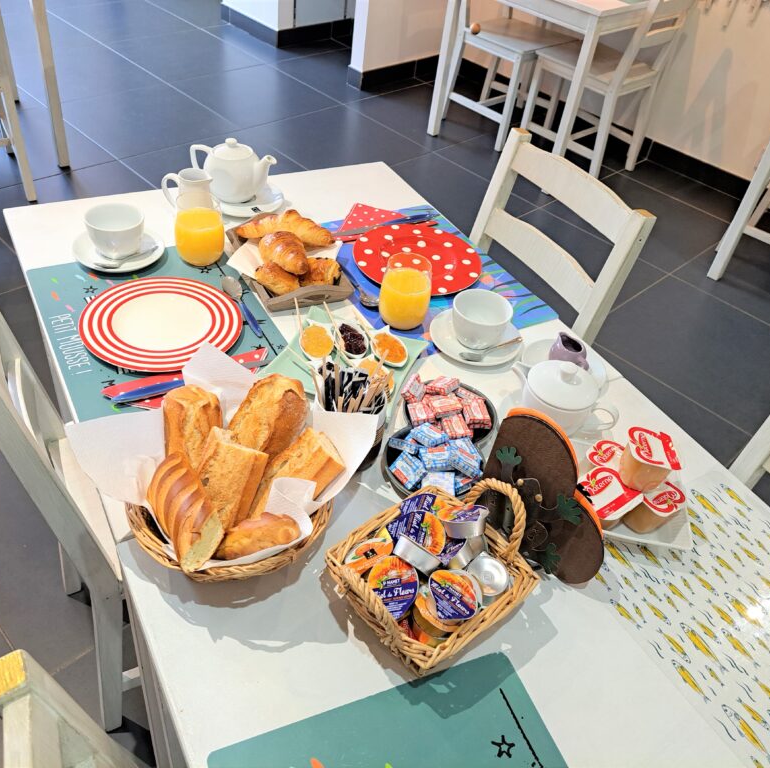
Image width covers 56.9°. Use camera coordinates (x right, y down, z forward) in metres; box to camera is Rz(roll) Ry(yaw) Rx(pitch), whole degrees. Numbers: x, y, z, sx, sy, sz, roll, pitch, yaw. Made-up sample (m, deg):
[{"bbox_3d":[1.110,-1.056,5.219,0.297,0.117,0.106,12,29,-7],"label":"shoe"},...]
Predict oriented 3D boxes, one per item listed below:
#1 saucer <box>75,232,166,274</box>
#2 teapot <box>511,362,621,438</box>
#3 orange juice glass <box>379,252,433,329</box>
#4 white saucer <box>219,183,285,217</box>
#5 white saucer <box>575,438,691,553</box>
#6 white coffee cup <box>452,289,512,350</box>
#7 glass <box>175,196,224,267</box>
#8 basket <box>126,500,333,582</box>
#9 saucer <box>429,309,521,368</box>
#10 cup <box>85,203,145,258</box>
[{"bbox_3d":[-0.412,-0.206,1.105,0.134,0.020,0.134,5,41,-5],"label":"saucer"},{"bbox_3d":[0.232,0.011,0.911,0.152,0.093,0.098,17,42,8],"label":"teapot"},{"bbox_3d":[0.031,-0.134,1.049,0.077,0.098,0.077,10,41,0],"label":"orange juice glass"},{"bbox_3d":[-0.250,-0.325,1.269,0.134,0.020,0.134,5,41,-5],"label":"white saucer"},{"bbox_3d":[0.285,0.131,0.858,0.145,0.022,0.145,12,41,2],"label":"white saucer"},{"bbox_3d":[0.136,-0.087,1.030,0.087,0.061,0.087,5,41,-5],"label":"white coffee cup"},{"bbox_3d":[-0.287,-0.236,1.103,0.073,0.099,0.073,-16,47,-26],"label":"glass"},{"bbox_3d":[-0.158,0.124,0.743,0.208,0.070,0.220,-1,42,-12],"label":"basket"},{"bbox_3d":[0.134,-0.065,1.050,0.135,0.020,0.135,5,41,-5],"label":"saucer"},{"bbox_3d":[-0.408,-0.230,1.081,0.086,0.060,0.091,-8,44,-19],"label":"cup"}]

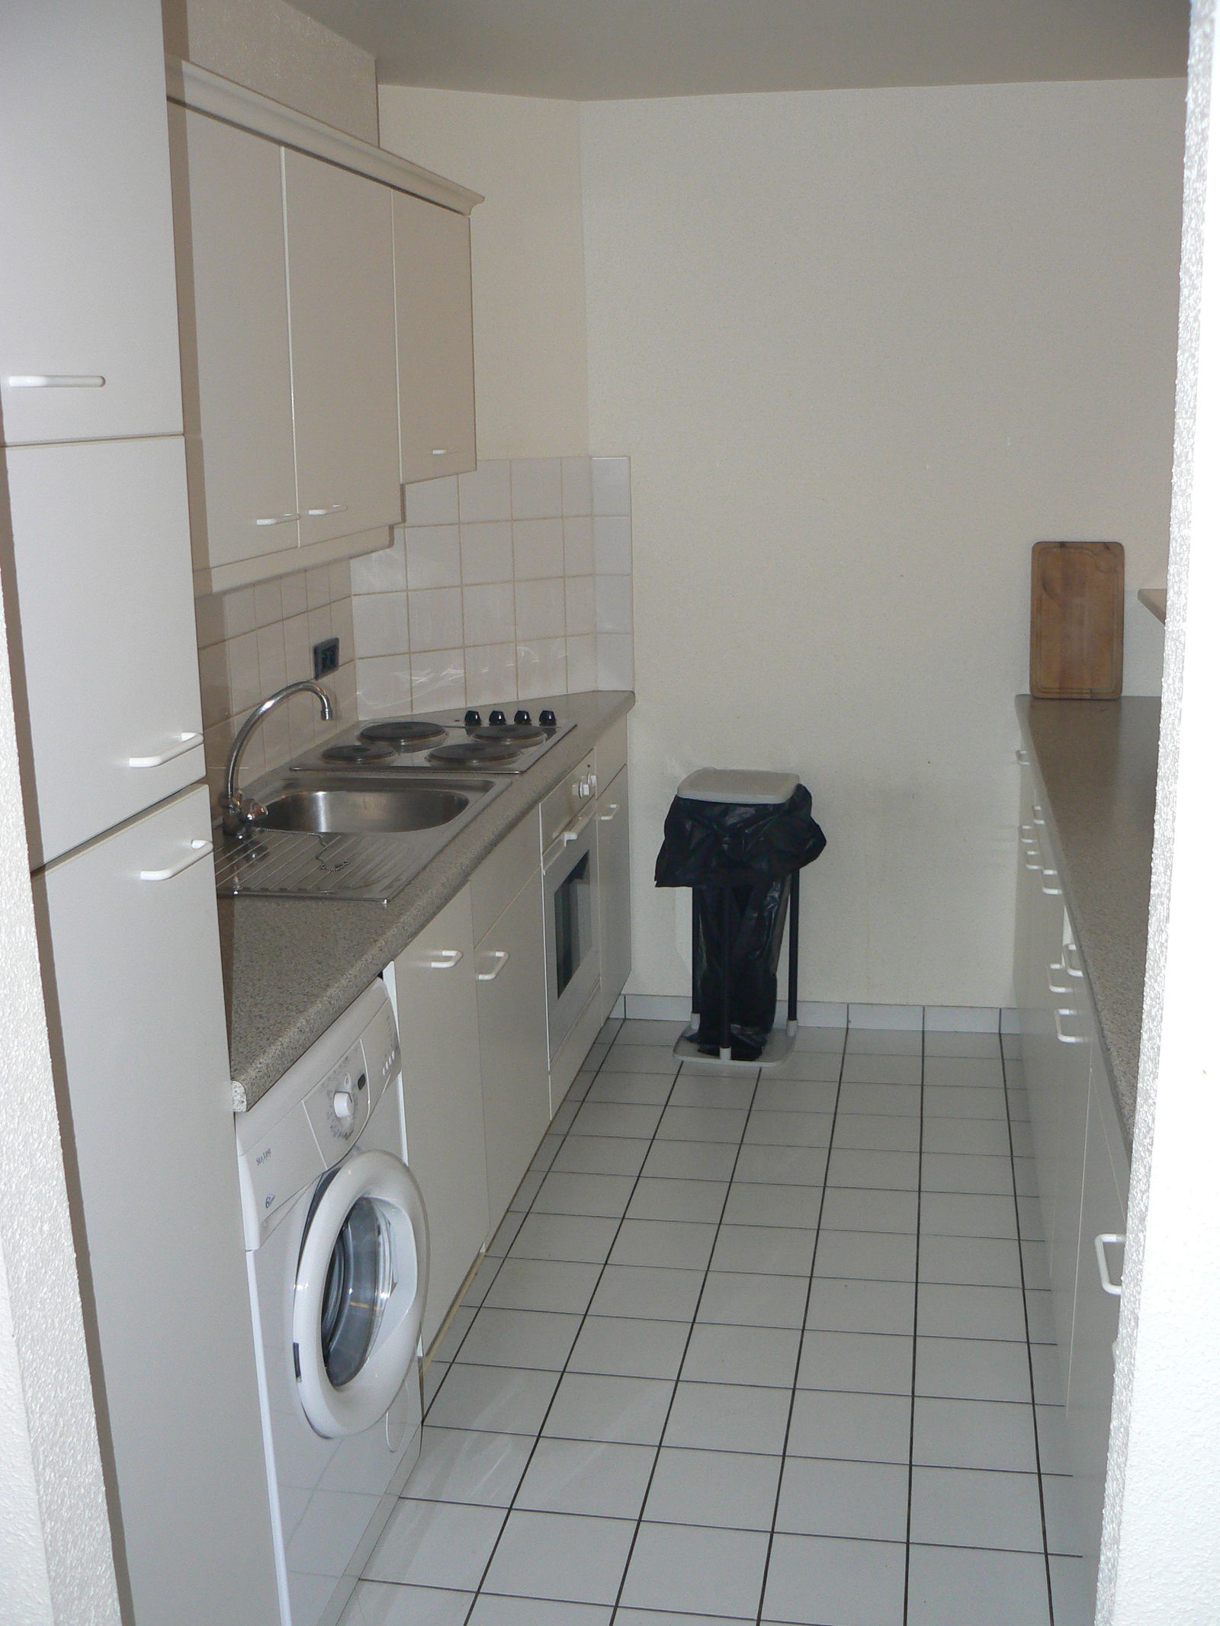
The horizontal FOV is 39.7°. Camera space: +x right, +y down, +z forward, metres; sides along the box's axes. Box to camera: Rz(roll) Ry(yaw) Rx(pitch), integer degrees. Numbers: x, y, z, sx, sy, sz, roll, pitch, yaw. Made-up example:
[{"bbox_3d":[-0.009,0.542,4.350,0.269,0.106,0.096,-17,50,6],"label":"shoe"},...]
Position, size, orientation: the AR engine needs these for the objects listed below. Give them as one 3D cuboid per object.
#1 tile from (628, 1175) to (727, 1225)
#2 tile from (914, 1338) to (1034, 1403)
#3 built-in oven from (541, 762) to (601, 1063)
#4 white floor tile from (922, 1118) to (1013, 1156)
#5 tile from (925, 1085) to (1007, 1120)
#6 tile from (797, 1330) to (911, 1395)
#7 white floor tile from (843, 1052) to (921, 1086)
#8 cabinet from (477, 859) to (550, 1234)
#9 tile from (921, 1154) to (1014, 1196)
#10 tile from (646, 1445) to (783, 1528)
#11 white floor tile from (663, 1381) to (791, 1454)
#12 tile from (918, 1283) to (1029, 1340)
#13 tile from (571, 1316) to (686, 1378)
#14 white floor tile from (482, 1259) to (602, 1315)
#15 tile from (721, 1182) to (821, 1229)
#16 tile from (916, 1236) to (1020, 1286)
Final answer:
[{"bbox_3d":[0.144,0.815,3.544,0.198,0.010,0.198,1,13,11],"label":"tile"},{"bbox_3d":[0.613,0.944,2.854,0.198,0.010,0.198,1,13,10],"label":"tile"},{"bbox_3d":[-0.356,0.198,3.966,0.550,0.595,0.595,1,13,11],"label":"built-in oven"},{"bbox_3d":[0.801,0.735,3.819,0.198,0.010,0.198,1,13,11],"label":"white floor tile"},{"bbox_3d":[0.847,0.699,4.037,0.197,0.010,0.197,1,13,11],"label":"tile"},{"bbox_3d":[0.422,0.943,2.889,0.200,0.010,0.200,1,13,10],"label":"tile"},{"bbox_3d":[0.681,0.646,4.237,0.198,0.010,0.198,1,13,11],"label":"white floor tile"},{"bbox_3d":[-0.451,0.434,3.312,0.560,0.560,0.540,1,13,10],"label":"cabinet"},{"bbox_3d":[0.762,0.777,3.615,0.198,0.010,0.198,1,13,10],"label":"tile"},{"bbox_3d":[0.162,1.051,2.622,0.200,0.010,0.200,1,13,11],"label":"tile"},{"bbox_3d":[0.197,0.999,2.789,0.197,0.010,0.197,1,13,11],"label":"white floor tile"},{"bbox_3d":[0.652,0.905,3.056,0.198,0.010,0.198,1,13,11],"label":"tile"},{"bbox_3d":[0.037,0.939,2.958,0.198,0.010,0.198,1,13,10],"label":"tile"},{"bbox_3d":[-0.121,0.893,3.185,0.200,0.010,0.200,1,13,10],"label":"white floor tile"},{"bbox_3d":[0.339,0.817,3.508,0.198,0.010,0.198,1,13,11],"label":"tile"},{"bbox_3d":[0.688,0.862,3.234,0.198,0.010,0.198,1,13,10],"label":"tile"}]

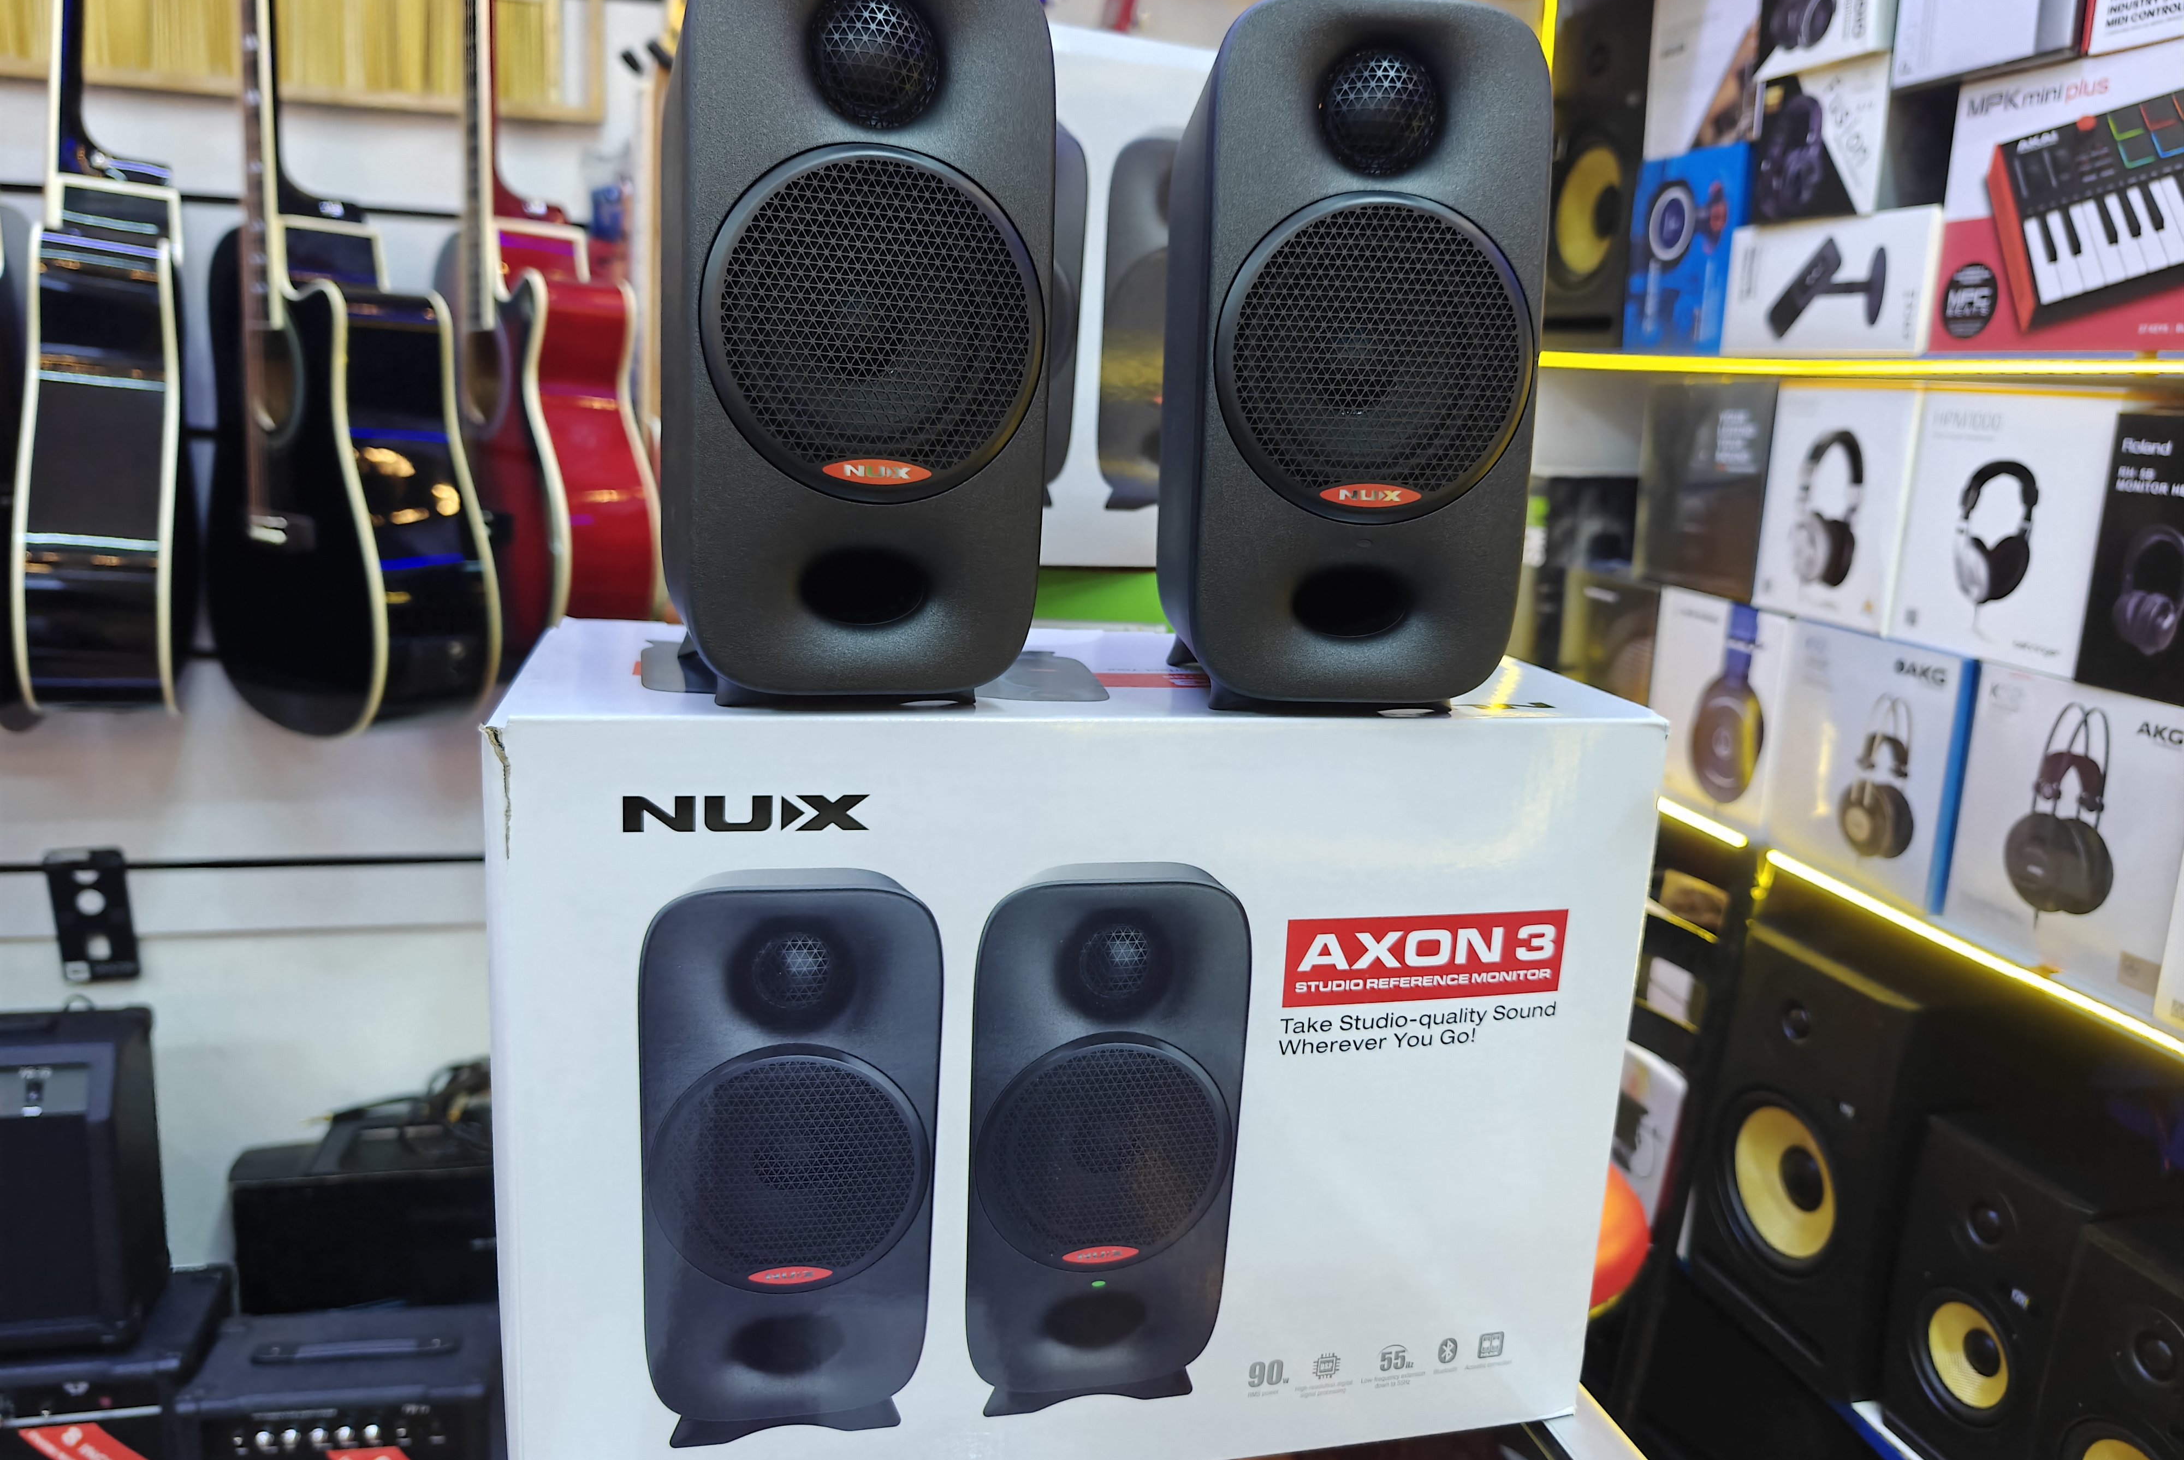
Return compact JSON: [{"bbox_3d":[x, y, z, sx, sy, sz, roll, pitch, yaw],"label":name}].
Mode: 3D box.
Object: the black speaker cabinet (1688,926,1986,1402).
[{"bbox_3d":[0.831,0.403,1.511,0.310,0.390,0.255,-1,13,-15],"label":"black speaker cabinet"}]

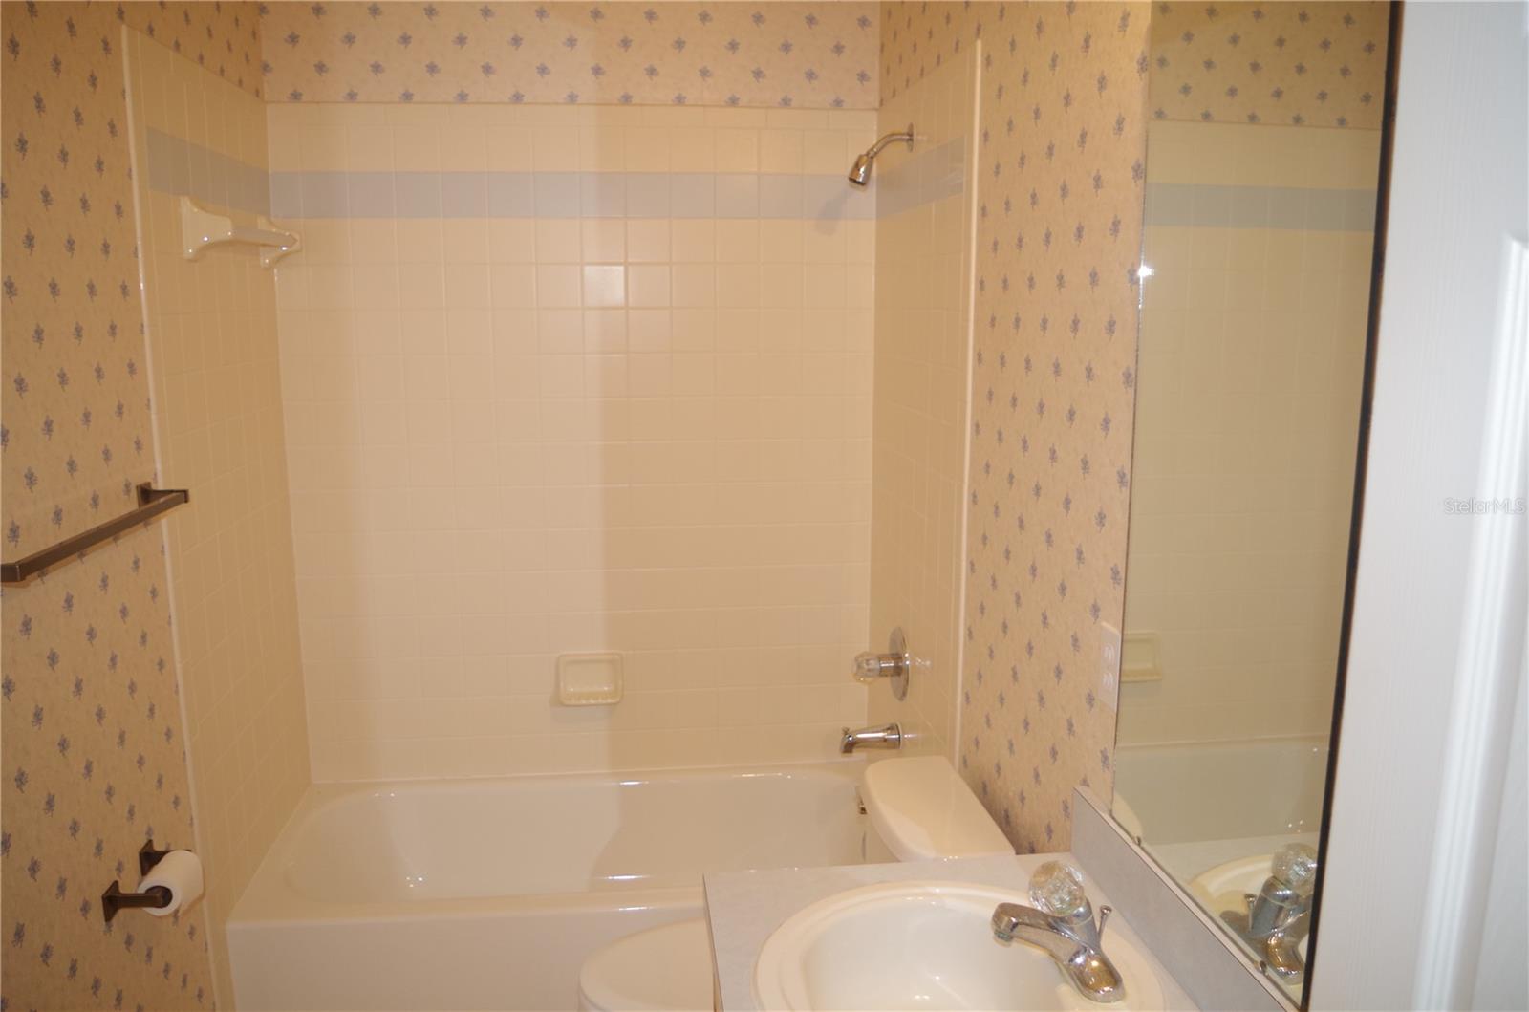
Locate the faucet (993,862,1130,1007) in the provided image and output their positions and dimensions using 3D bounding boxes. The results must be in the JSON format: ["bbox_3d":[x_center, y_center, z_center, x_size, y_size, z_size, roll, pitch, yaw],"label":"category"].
[{"bbox_3d":[0.322,0.450,1.266,0.148,0.130,0.150,-1,10,-6],"label":"faucet"}]

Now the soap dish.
[{"bbox_3d":[-0.451,0.448,2.952,0.160,0.120,0.060,-1,10,-6],"label":"soap dish"}]

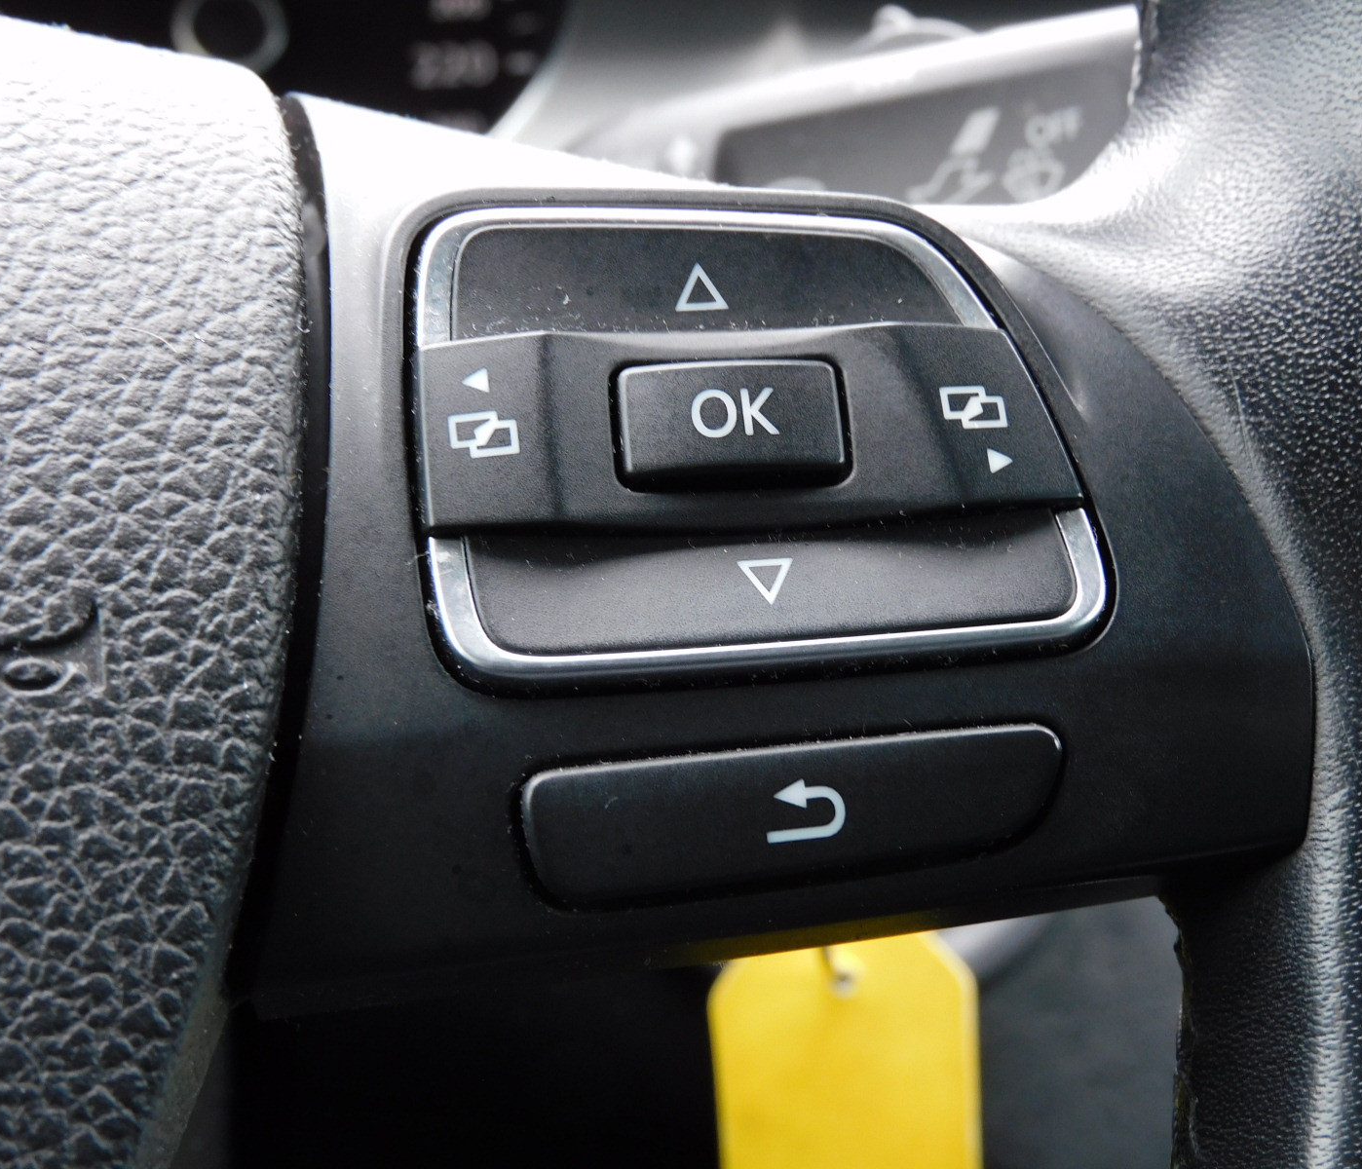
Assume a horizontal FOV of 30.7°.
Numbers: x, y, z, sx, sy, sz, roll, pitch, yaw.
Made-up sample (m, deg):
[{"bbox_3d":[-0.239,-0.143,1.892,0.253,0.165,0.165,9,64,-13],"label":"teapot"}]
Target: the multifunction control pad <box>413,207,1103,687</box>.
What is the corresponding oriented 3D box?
[{"bbox_3d":[0.005,-0.009,0.160,0.044,0.031,0.011,-3,-11,-12],"label":"multifunction control pad"}]

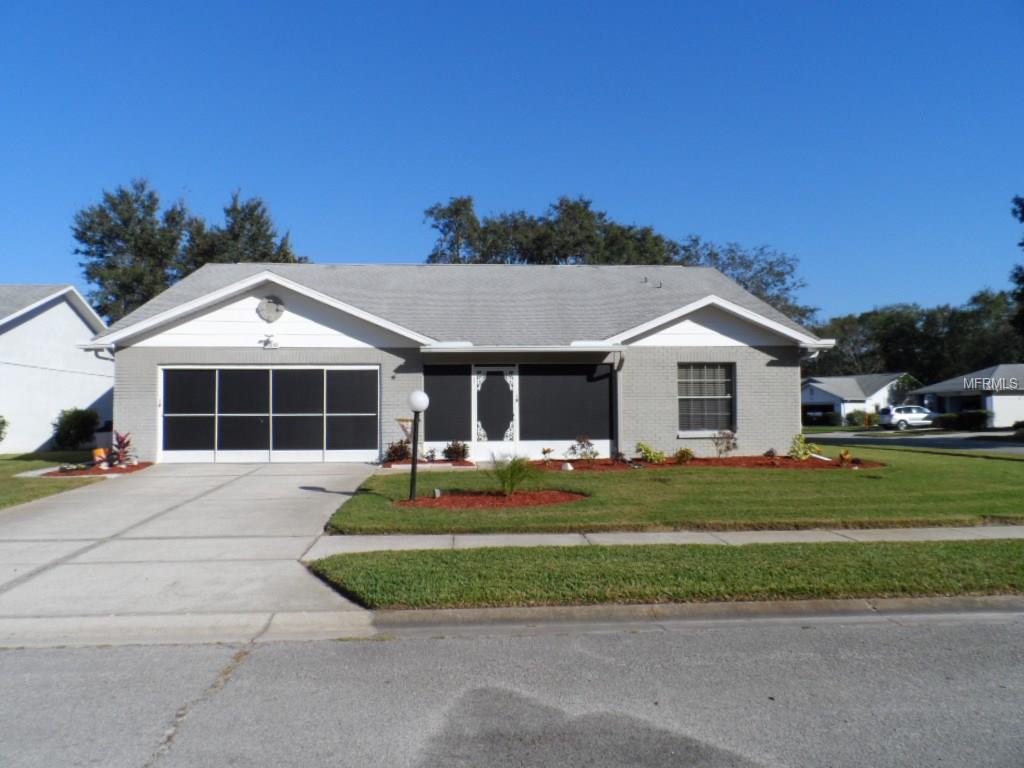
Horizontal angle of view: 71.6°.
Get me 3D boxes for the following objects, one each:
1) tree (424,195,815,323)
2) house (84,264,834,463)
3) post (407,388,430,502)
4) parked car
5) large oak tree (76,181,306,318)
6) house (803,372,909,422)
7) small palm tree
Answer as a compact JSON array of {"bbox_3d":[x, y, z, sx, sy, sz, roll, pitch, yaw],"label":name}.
[{"bbox_3d":[6.081,-4.119,39.825,21.970,13.120,14.000,0,-2,0],"label":"tree"},{"bbox_3d":[-1.275,-0.896,22.219,16.400,5.650,13.200,0,-2,-3],"label":"house"},{"bbox_3d":[-1.430,0.914,10.600,0.310,1.640,0.310,3,-1,0],"label":"post"},{"bbox_3d":[28.026,2.382,49.379,4.600,1.700,1.850,0,-2,-8],"label":"parked car"},{"bbox_3d":[-18.199,-4.525,39.811,12.850,14.110,11.500,0,-2,0],"label":"large oak tree"},{"bbox_3d":[31.497,1.347,69.719,13.500,5.000,13.200,1,-2,-27],"label":"house"},{"bbox_3d":[0.008,1.437,11.150,0.820,0.660,0.780,0,-2,0],"label":"small palm tree"}]

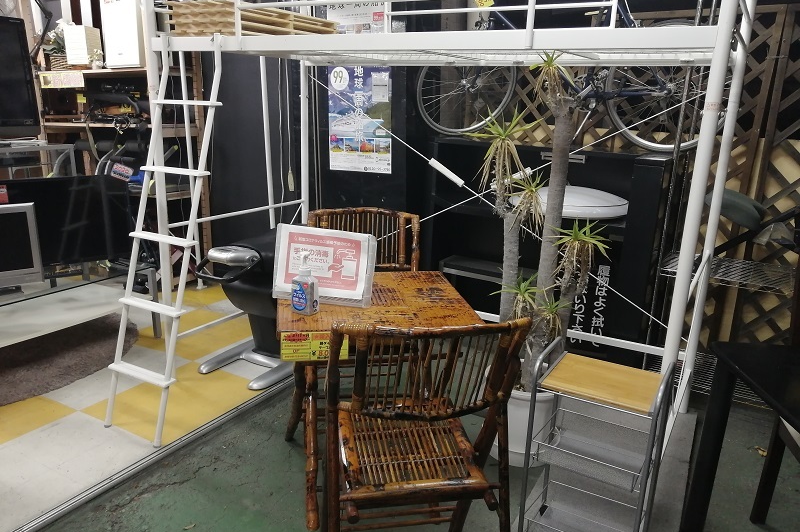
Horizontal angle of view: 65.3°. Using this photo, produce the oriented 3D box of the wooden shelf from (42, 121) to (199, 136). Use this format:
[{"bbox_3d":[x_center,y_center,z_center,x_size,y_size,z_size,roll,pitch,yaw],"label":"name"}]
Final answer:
[{"bbox_3d":[-1.878,-0.998,4.479,1.136,0.080,0.450,4,15,6],"label":"wooden shelf"}]

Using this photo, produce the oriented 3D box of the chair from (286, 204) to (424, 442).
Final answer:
[{"bbox_3d":[-0.195,0.255,2.569,0.460,0.880,0.480,1,15,-4],"label":"chair"}]

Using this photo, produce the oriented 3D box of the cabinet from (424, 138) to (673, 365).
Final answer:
[{"bbox_3d":[0.866,-0.129,3.765,1.320,1.100,0.450,10,17,29],"label":"cabinet"}]

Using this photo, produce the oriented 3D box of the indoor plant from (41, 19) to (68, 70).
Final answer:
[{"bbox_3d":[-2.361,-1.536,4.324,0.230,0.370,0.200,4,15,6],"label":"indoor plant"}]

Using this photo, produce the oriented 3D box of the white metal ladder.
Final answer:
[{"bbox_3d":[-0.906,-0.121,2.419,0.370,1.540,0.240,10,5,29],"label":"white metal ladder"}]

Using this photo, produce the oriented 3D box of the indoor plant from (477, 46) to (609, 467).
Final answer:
[{"bbox_3d":[0.510,0.012,2.333,0.490,1.520,0.440,2,15,0],"label":"indoor plant"}]

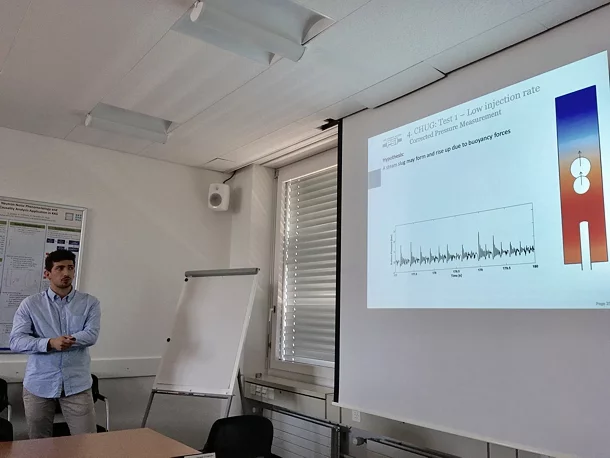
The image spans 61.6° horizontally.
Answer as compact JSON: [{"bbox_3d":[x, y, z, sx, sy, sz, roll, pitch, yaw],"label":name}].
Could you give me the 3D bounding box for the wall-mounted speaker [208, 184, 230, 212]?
[{"bbox_3d":[-0.845,-0.310,5.033,0.186,0.277,0.176,-1,-3,17],"label":"wall-mounted speaker"}]

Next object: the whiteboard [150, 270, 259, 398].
[{"bbox_3d":[-0.754,0.771,4.000,0.700,1.010,0.050,-4,-33,23],"label":"whiteboard"}]

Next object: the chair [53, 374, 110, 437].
[{"bbox_3d":[-1.802,1.564,3.850,0.570,0.830,0.550,8,-11,-37],"label":"chair"}]

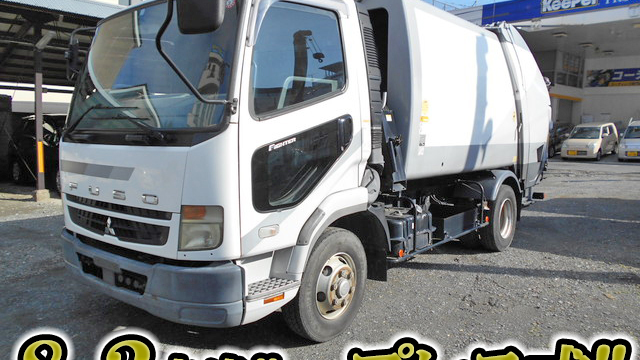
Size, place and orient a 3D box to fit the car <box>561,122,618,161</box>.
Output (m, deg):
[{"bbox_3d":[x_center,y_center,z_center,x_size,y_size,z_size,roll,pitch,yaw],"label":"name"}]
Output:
[{"bbox_3d":[12.100,-1.730,21.500,3.395,1.500,1.475,-6,8,-45],"label":"car"}]

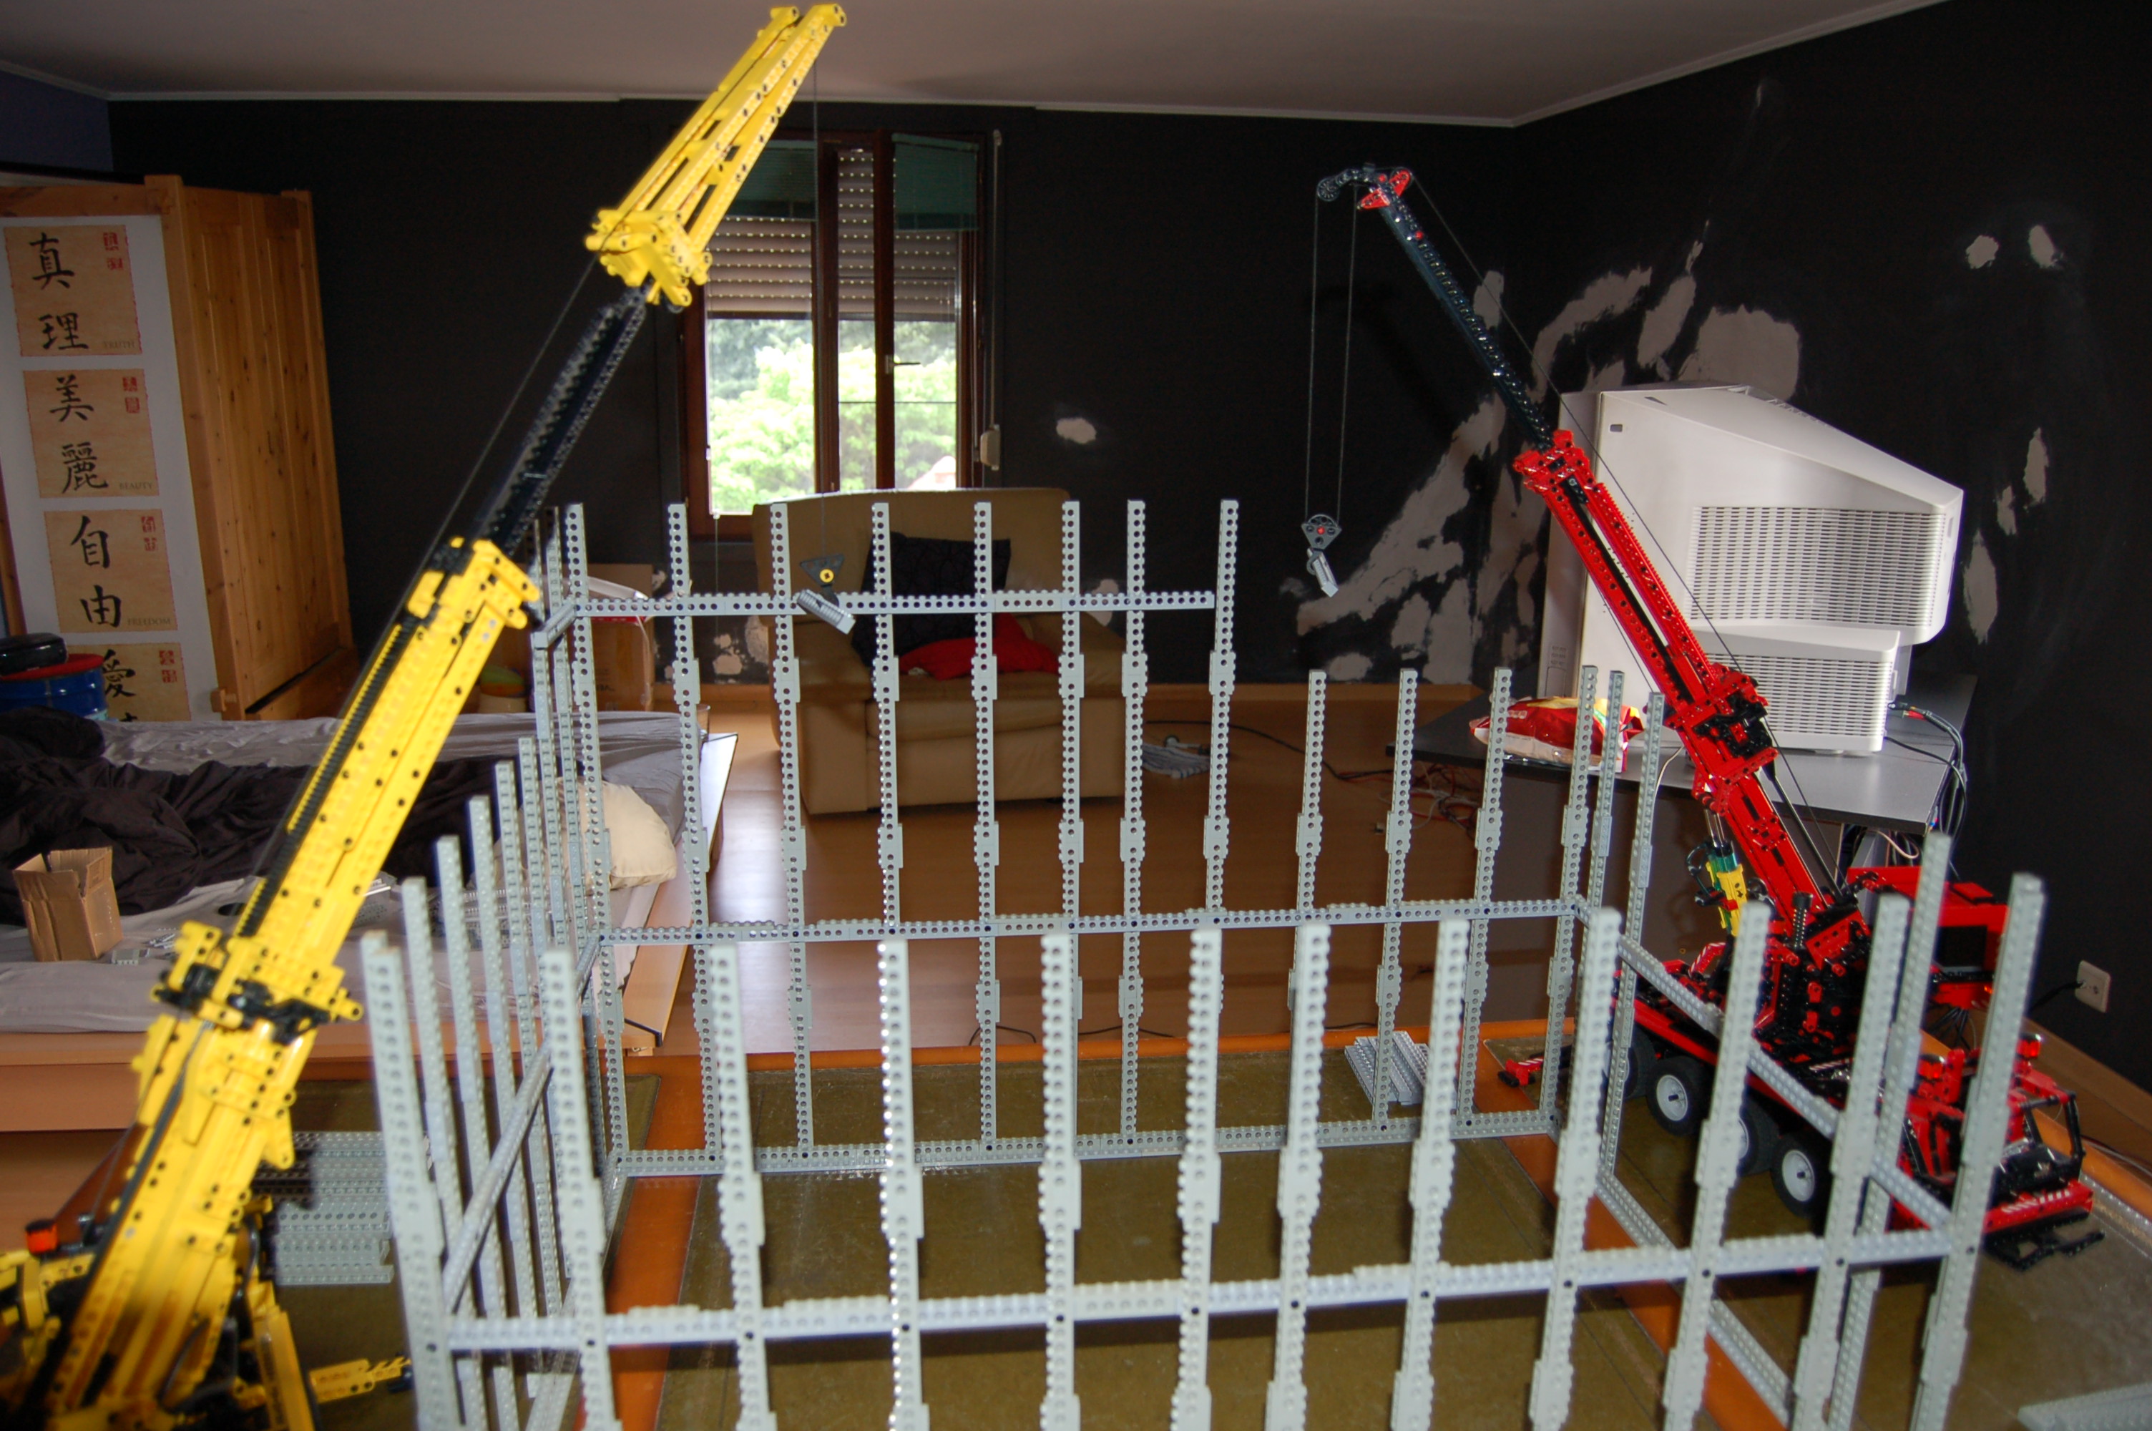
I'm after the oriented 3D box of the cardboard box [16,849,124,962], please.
[{"bbox_3d":[-1.617,0.305,2.600,0.095,0.158,0.095,-1,14,-6],"label":"cardboard box"}]

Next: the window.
[{"bbox_3d":[-0.856,-1.348,5.785,1.056,1.409,0.130,-1,14,-4],"label":"window"}]

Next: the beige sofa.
[{"bbox_3d":[-0.424,-0.264,5.186,1.040,0.890,0.920,-3,14,-14],"label":"beige sofa"}]

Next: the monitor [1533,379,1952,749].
[{"bbox_3d":[1.126,-0.244,2.648,0.520,0.550,0.580,10,17,35],"label":"monitor"}]

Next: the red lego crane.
[{"bbox_3d":[0.453,-0.010,1.147,0.500,0.750,0.400,-5,15,-21],"label":"red lego crane"}]

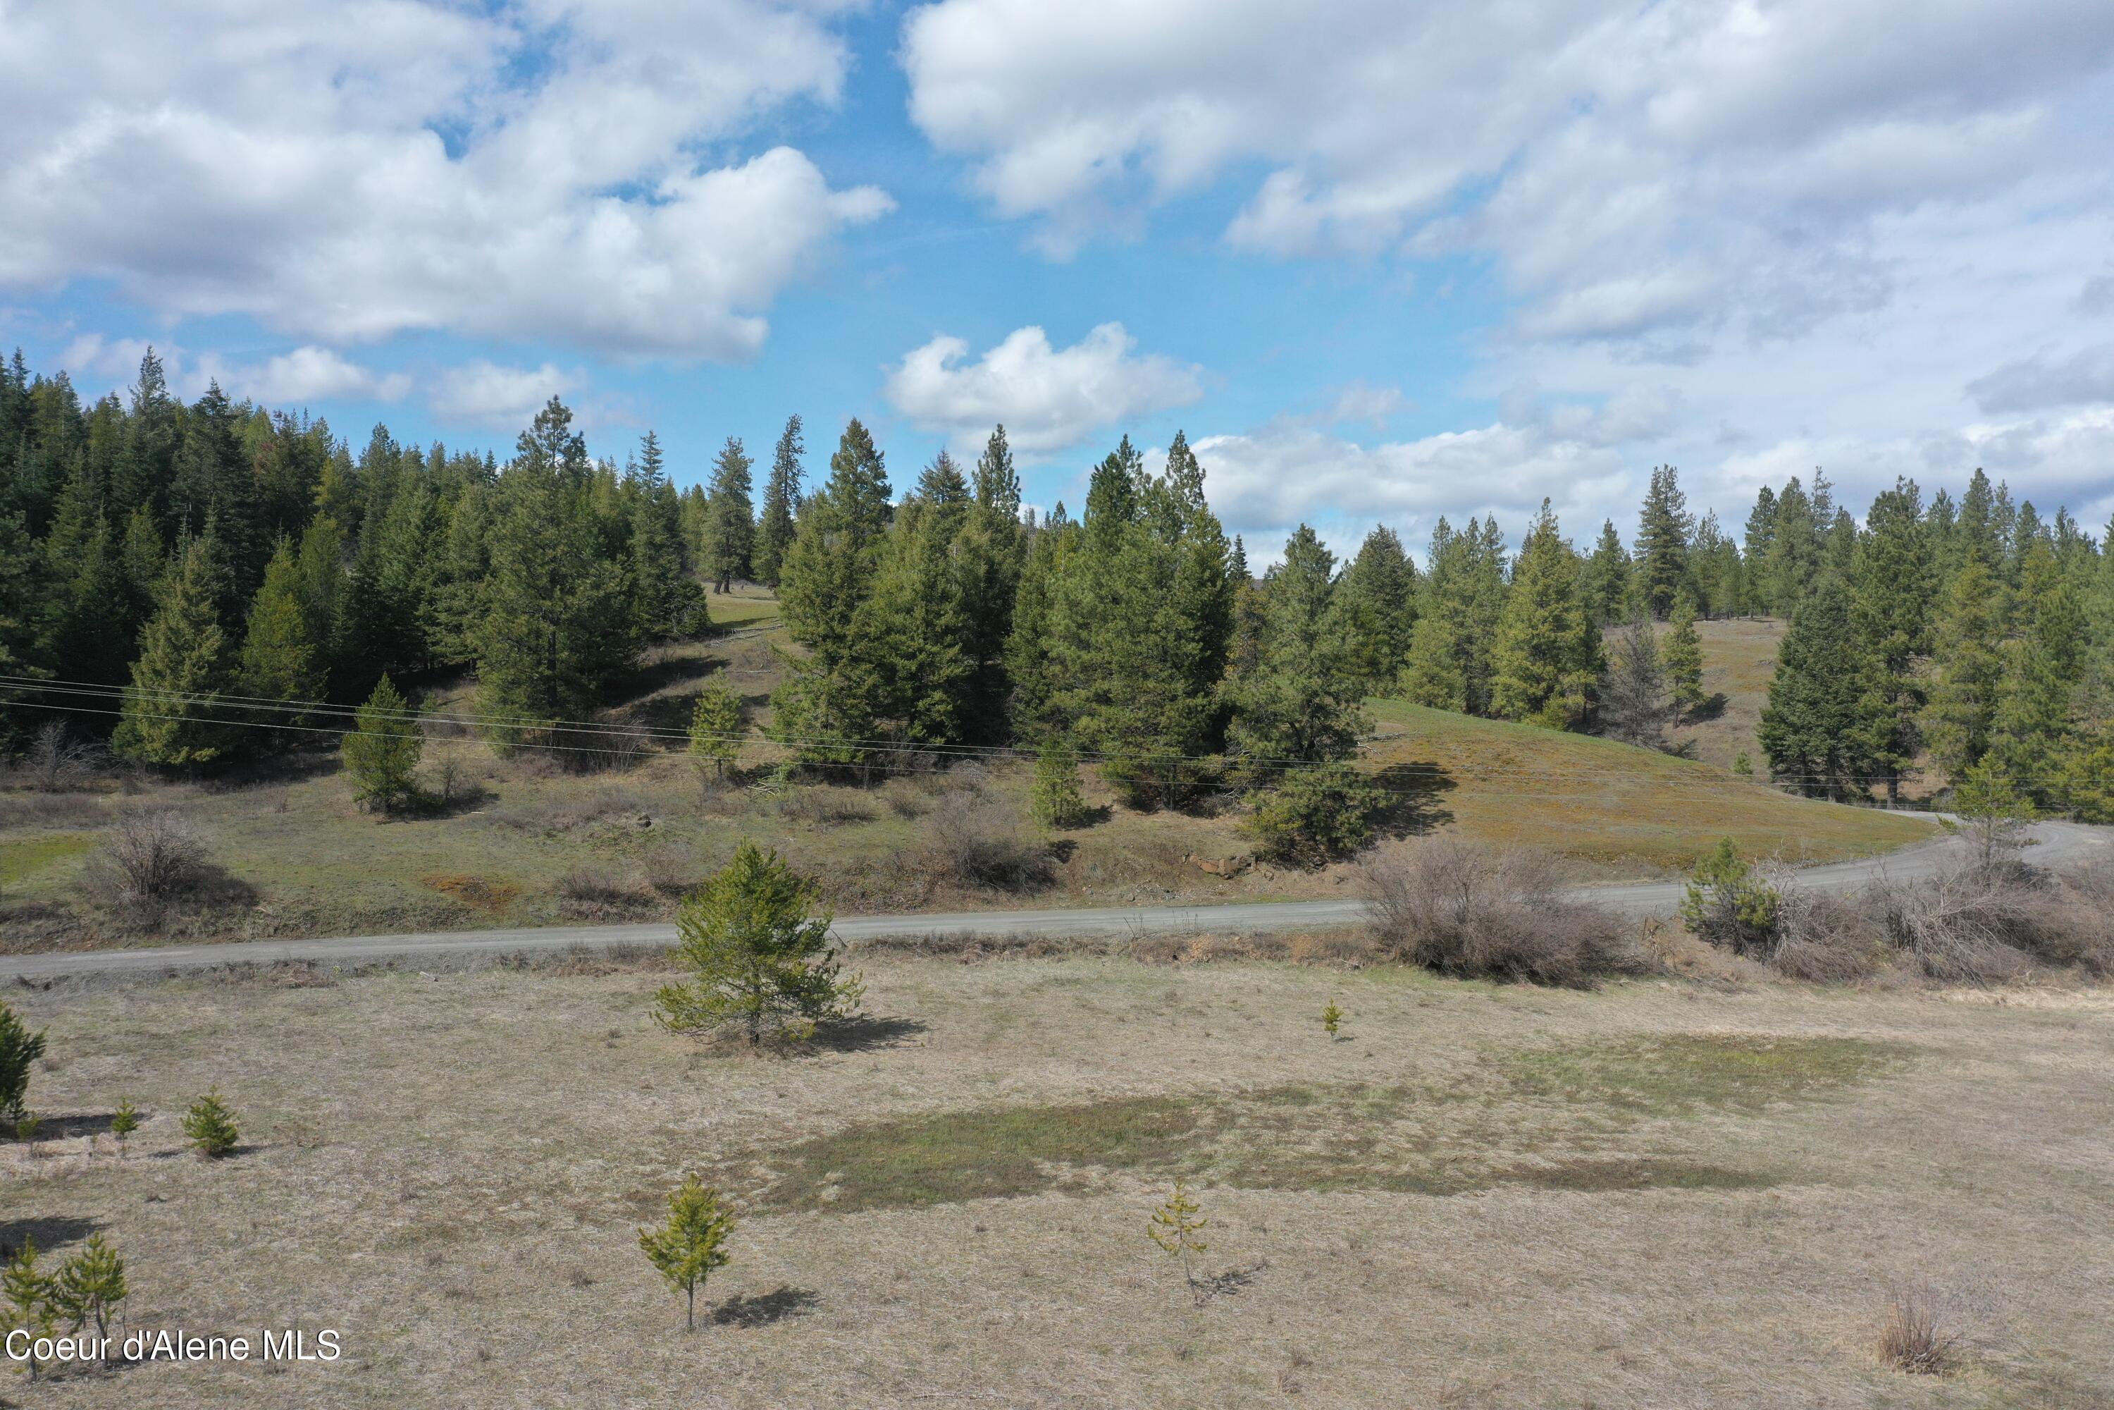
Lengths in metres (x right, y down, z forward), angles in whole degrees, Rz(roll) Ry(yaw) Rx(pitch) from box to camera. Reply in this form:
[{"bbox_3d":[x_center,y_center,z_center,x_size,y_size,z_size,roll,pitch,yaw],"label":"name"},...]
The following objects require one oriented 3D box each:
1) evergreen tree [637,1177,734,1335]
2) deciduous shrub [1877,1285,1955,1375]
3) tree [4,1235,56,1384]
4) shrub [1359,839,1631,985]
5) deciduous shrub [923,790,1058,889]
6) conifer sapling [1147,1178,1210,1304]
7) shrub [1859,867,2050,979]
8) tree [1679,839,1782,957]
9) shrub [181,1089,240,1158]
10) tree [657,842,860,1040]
[{"bbox_3d":[-6.764,9.947,29.941,1.740,2.840,1.660,0,2,0],"label":"evergreen tree"},{"bbox_3d":[14.845,10.715,28.393,1.340,1.420,1.210,0,2,0],"label":"deciduous shrub"},{"bbox_3d":[-17.438,10.222,27.863,0.920,2.440,0.920,0,2,0],"label":"tree"},{"bbox_3d":[16.637,7.623,62.403,10.030,5.110,7.760,0,2,0],"label":"shrub"},{"bbox_3d":[-3.174,6.386,78.913,6.070,4.540,5.010,0,2,0],"label":"deciduous shrub"},{"bbox_3d":[2.298,10.119,31.074,1.190,2.400,1.130,0,2,0],"label":"conifer sapling"},{"bbox_3d":[34.060,8.095,62.421,6.810,4.160,5.620,0,2,0],"label":"shrub"},{"bbox_3d":[26.640,7.505,64.915,4.110,4.460,3.700,0,2,0],"label":"tree"},{"bbox_3d":[-20.739,10.174,40.254,1.460,1.590,1.380,0,2,0],"label":"shrub"},{"bbox_3d":[-9.352,7.382,51.316,6.350,6.330,6.220,0,2,0],"label":"tree"}]

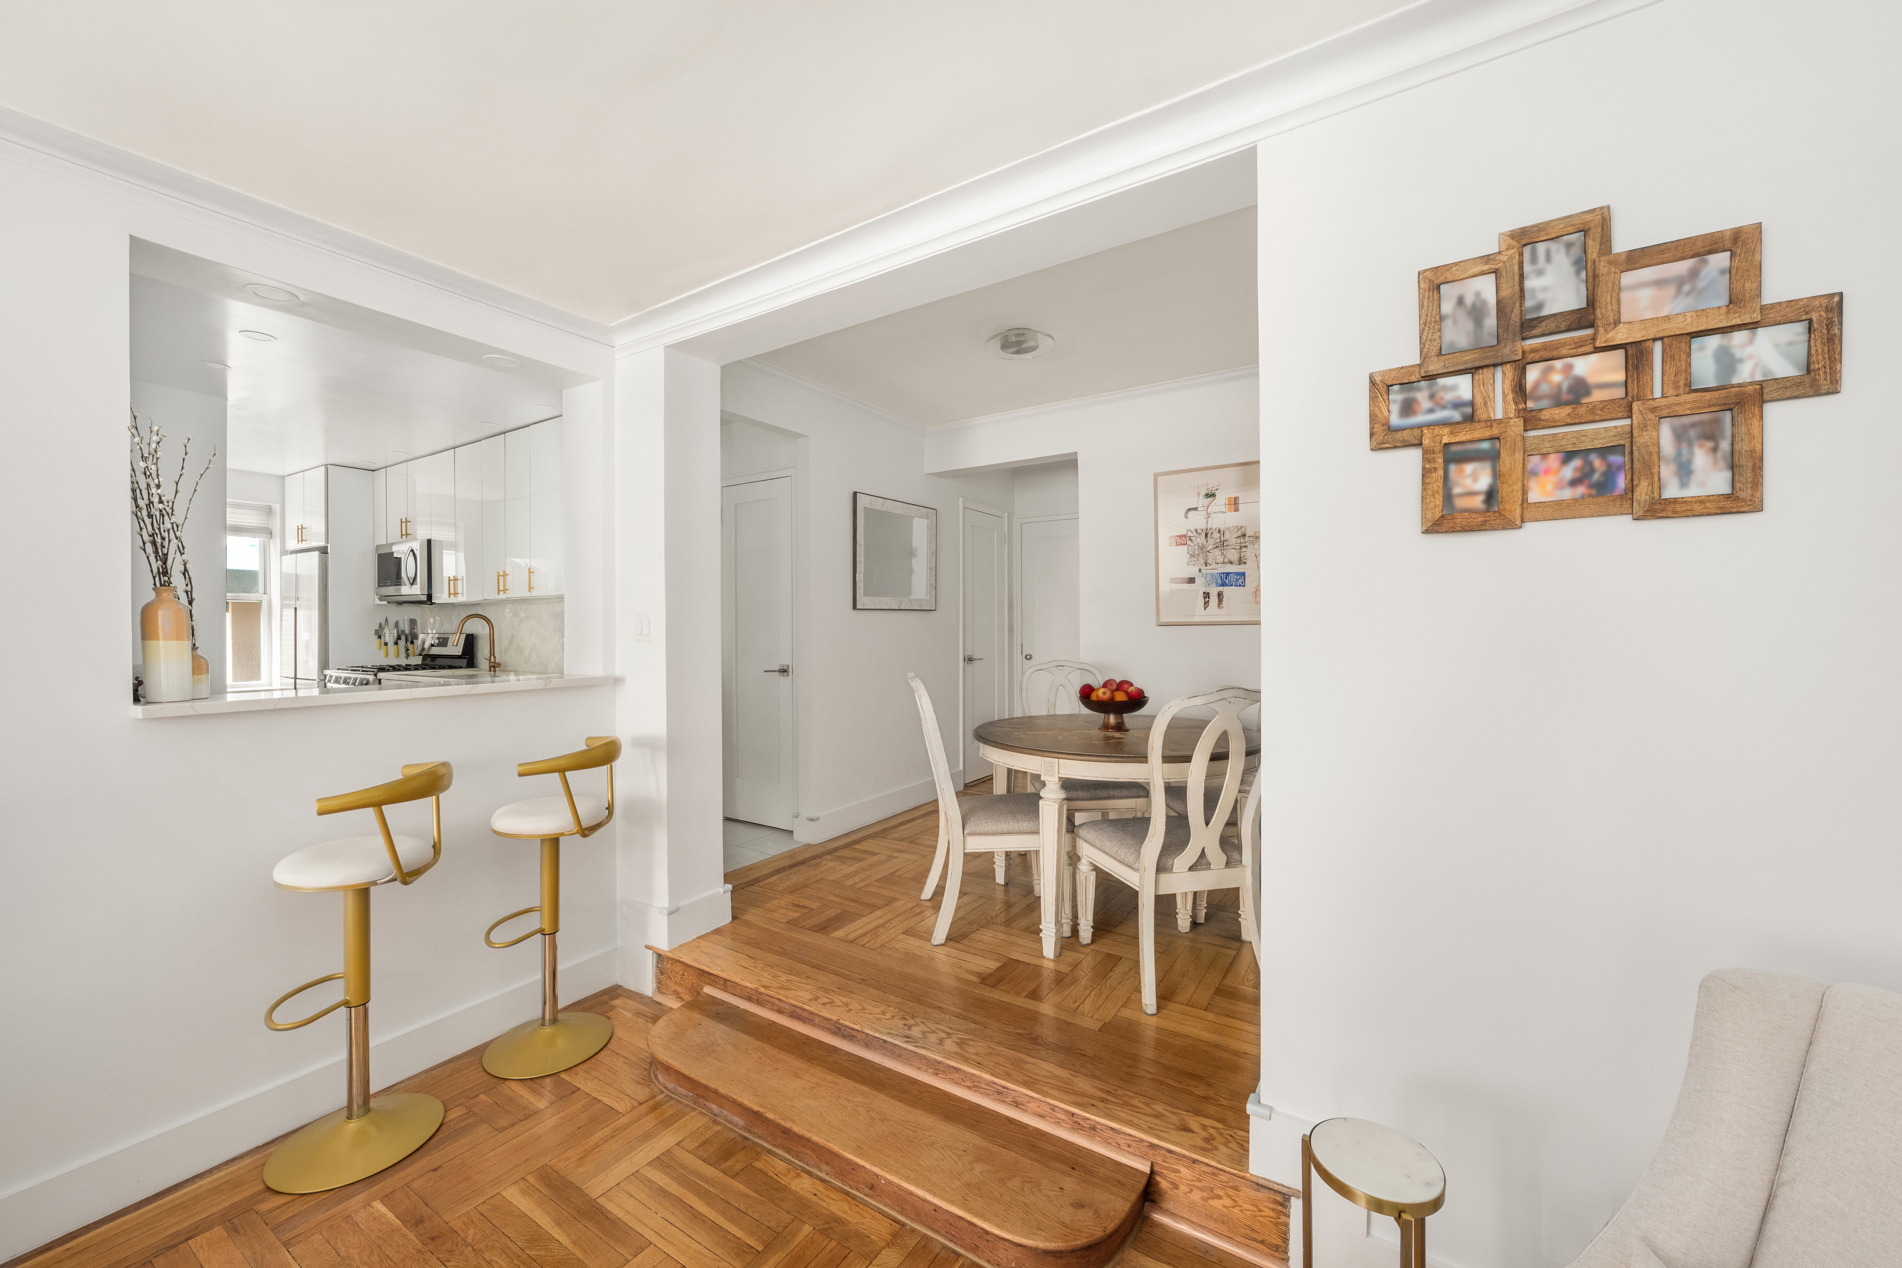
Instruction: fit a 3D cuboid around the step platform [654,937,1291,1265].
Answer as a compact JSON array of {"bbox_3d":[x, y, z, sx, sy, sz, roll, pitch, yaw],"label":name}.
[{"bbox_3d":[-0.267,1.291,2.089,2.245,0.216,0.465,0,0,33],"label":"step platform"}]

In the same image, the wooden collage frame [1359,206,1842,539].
[{"bbox_3d":[1.115,-0.469,1.323,0.634,0.550,0.030,0,0,33],"label":"wooden collage frame"}]

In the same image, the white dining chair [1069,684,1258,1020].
[{"bbox_3d":[0.784,0.682,2.608,0.510,1.030,0.650,0,0,-11],"label":"white dining chair"}]

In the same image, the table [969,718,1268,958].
[{"bbox_3d":[0.678,0.792,3.135,1.190,0.760,1.360,0,0,-8],"label":"table"}]

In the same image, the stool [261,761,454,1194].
[{"bbox_3d":[-1.636,0.891,2.062,0.440,1.030,0.490,0,0,-16],"label":"stool"}]

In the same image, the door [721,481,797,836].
[{"bbox_3d":[-1.206,0.124,4.647,0.620,2.145,0.045,0,0,33],"label":"door"}]

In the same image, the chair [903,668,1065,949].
[{"bbox_3d":[0.145,0.665,3.063,0.630,1.015,0.490,0,0,-7],"label":"chair"}]

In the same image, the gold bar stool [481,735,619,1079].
[{"bbox_3d":[-1.346,0.878,2.518,0.440,1.050,0.550,0,0,-7],"label":"gold bar stool"}]

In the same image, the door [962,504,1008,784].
[{"bbox_3d":[0.244,0.090,5.756,0.050,2.060,0.590,0,0,33],"label":"door"}]

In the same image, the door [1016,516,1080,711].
[{"bbox_3d":[0.925,0.119,5.904,0.760,2.050,0.050,0,0,33],"label":"door"}]

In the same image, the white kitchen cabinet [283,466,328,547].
[{"bbox_3d":[-4.673,-0.934,5.783,0.850,0.560,0.600,0,0,33],"label":"white kitchen cabinet"}]

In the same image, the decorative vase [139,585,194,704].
[{"bbox_3d":[-2.087,0.027,1.970,0.095,0.305,0.095,0,0,33],"label":"decorative vase"}]

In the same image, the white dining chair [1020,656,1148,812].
[{"bbox_3d":[0.652,0.675,3.796,0.500,1.030,0.640,0,0,-12],"label":"white dining chair"}]

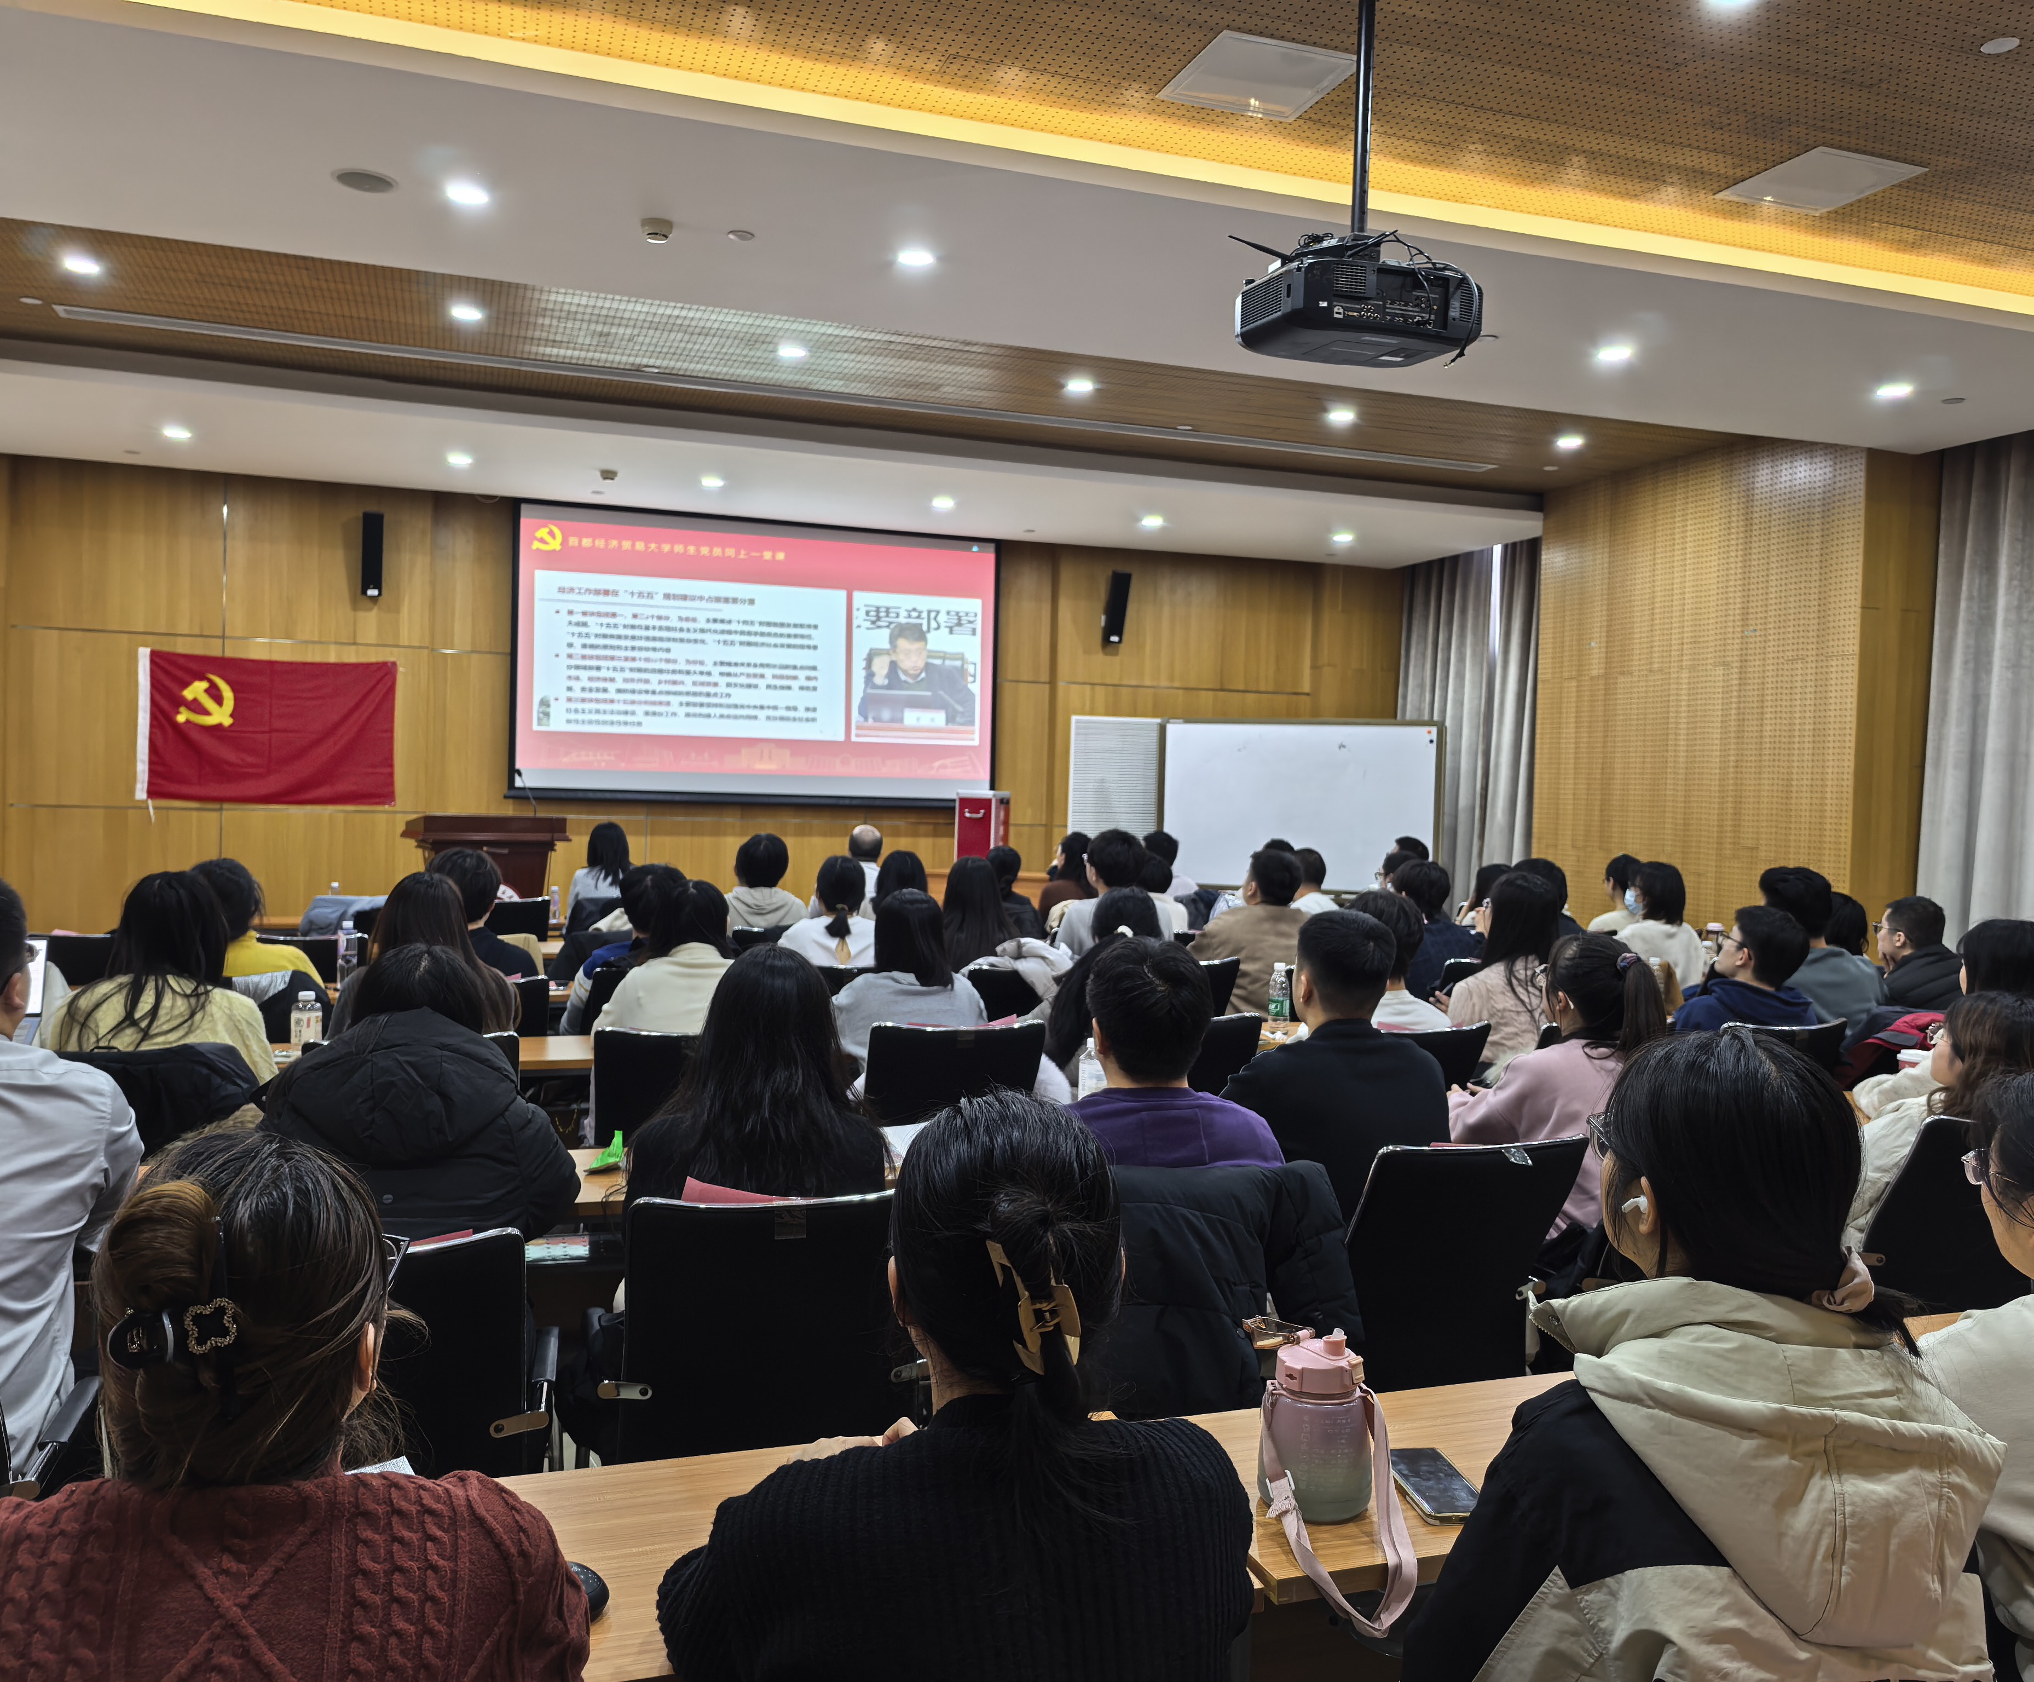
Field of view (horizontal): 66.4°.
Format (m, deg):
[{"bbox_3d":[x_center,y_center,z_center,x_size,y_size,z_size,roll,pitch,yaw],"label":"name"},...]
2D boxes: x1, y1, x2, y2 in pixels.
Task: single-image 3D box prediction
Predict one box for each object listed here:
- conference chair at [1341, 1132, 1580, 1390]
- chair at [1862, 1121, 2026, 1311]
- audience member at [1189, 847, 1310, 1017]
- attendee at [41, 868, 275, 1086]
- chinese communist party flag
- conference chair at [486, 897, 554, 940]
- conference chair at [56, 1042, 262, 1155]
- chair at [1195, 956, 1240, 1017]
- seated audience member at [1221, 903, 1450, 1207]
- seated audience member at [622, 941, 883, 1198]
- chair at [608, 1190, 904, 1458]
[{"bbox_3d":[0.776,0.997,3.151,0.570,0.900,0.580,1,2,-21],"label":"conference chair"},{"bbox_3d":[1.946,0.998,3.320,0.570,0.920,0.610,1,2,-7],"label":"chair"},{"bbox_3d":[0.878,0.686,6.023,0.500,1.322,0.740,1,2,-18],"label":"audience member"},{"bbox_3d":[-1.963,0.701,3.623,0.500,1.267,0.740,1,2,-18],"label":"attendee"},{"bbox_3d":[-6.291,-0.939,13.085,1.980,1.235,0.030,1,2,-18],"label":"chinese communist party flag"},{"bbox_3d":[-2.489,0.715,7.357,0.570,0.920,0.610,1,2,-21],"label":"conference chair"},{"bbox_3d":[-2.048,0.890,3.669,0.580,0.910,0.600,1,2,-19],"label":"conference chair"},{"bbox_3d":[0.517,0.867,5.653,0.570,0.920,0.610,1,2,-19],"label":"chair"},{"bbox_3d":[0.543,0.772,3.250,0.520,1.276,0.740,1,2,-18],"label":"seated audience member"},{"bbox_3d":[-0.478,0.781,2.630,0.460,1.236,0.720,1,2,-18],"label":"seated audience member"},{"bbox_3d":[-0.429,0.978,2.610,0.580,0.900,0.580,1,2,-18],"label":"chair"}]

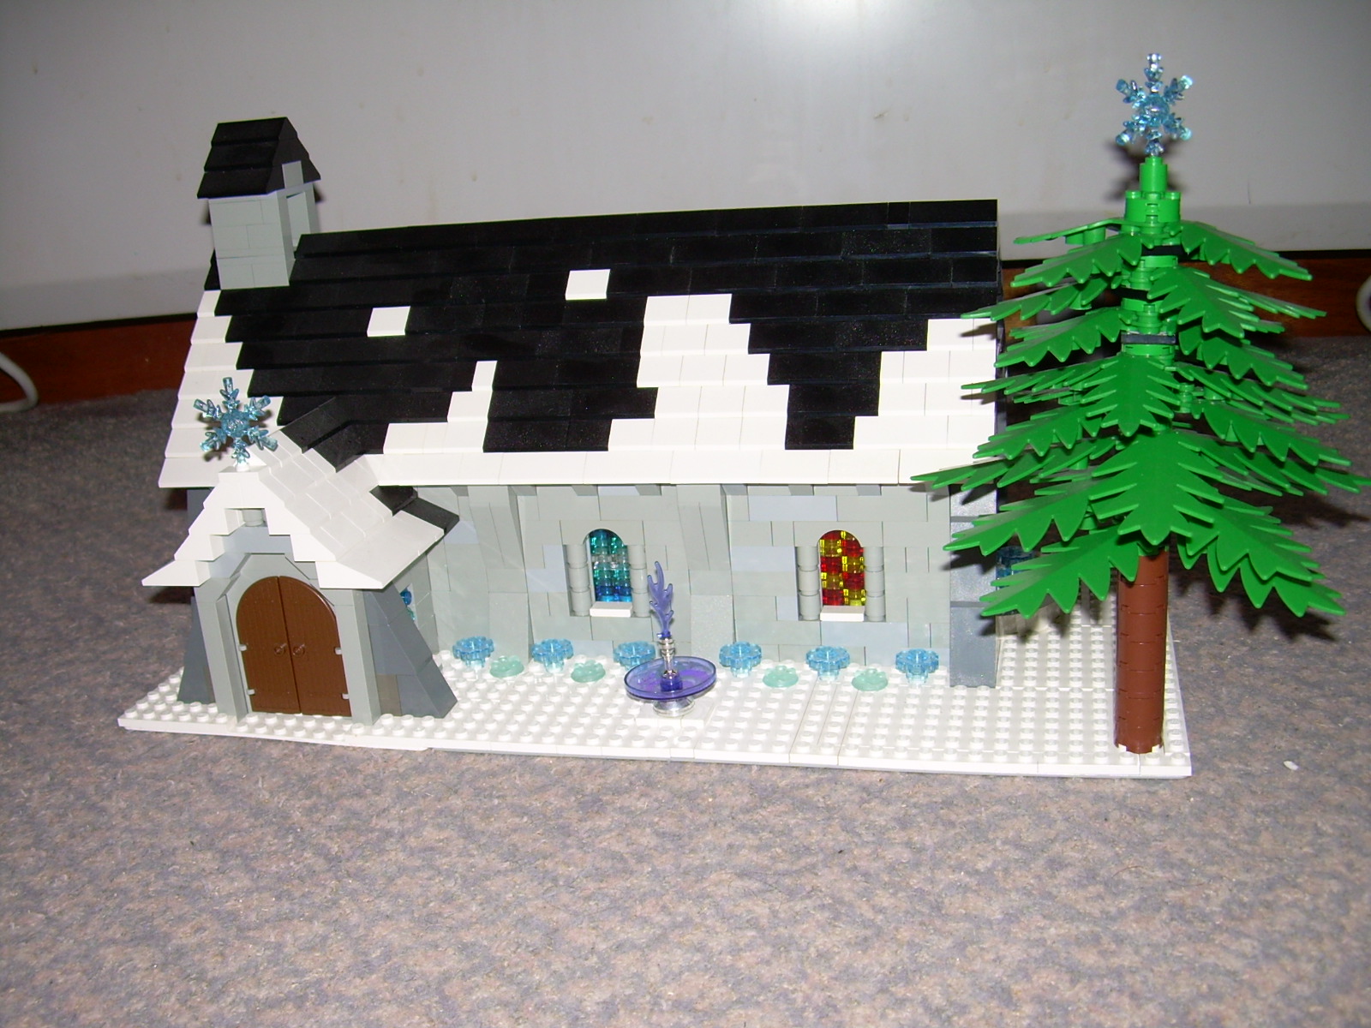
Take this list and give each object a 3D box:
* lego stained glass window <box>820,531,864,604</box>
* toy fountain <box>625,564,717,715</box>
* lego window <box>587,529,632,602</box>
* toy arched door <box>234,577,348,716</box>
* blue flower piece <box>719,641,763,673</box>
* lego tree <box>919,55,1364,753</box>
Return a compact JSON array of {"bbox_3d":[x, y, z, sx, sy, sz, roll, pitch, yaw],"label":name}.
[{"bbox_3d":[0.058,0.018,0.550,0.016,0.030,0.007,0,19,14],"label":"lego stained glass window"},{"bbox_3d":[-0.005,0.042,0.515,0.033,0.054,0.033,0,19,14],"label":"toy fountain"},{"bbox_3d":[-0.028,0.018,0.572,0.016,0.030,0.007,0,19,14],"label":"lego window"},{"bbox_3d":[-0.143,0.048,0.544,0.043,0.056,0.006,0,19,14],"label":"toy arched door"},{"bbox_3d":[0.020,0.054,0.548,0.016,0.010,0.016,0,19,14],"label":"blue flower piece"},{"bbox_3d":[0.135,-0.027,0.441,0.134,0.214,0.130,0,19,14],"label":"lego tree"}]

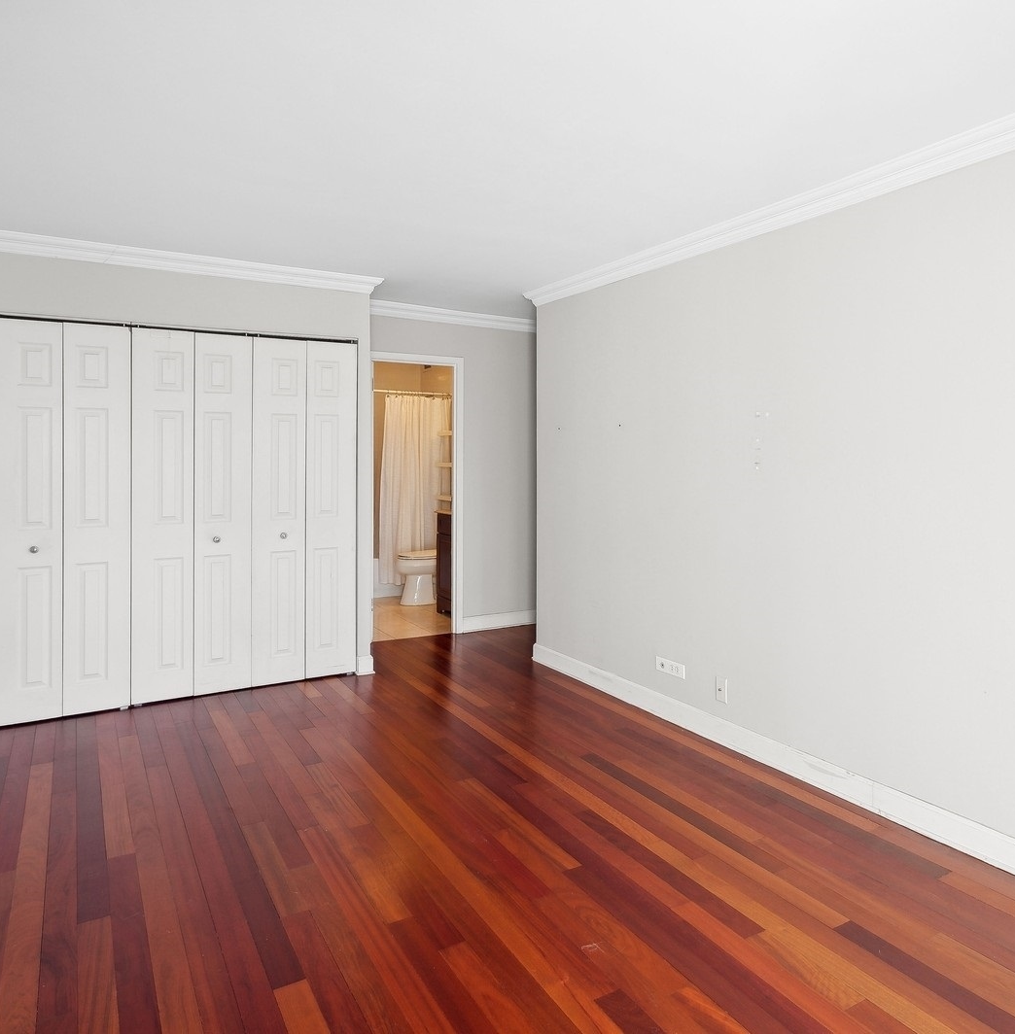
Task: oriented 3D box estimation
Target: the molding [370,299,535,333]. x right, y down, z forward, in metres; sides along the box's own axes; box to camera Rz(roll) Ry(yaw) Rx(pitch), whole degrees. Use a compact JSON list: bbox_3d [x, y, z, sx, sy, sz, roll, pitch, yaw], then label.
[{"bbox_3d":[-0.396,-1.482,5.452,1.508,0.089,0.067,-2,5,-30],"label":"molding"}]

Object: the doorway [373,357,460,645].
[{"bbox_3d":[-0.683,-0.135,5.483,0.754,2.113,0.120,-2,5,-30],"label":"doorway"}]

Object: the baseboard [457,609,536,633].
[{"bbox_3d":[-0.045,0.838,5.862,0.667,0.123,0.022,-2,5,-30],"label":"baseboard"}]

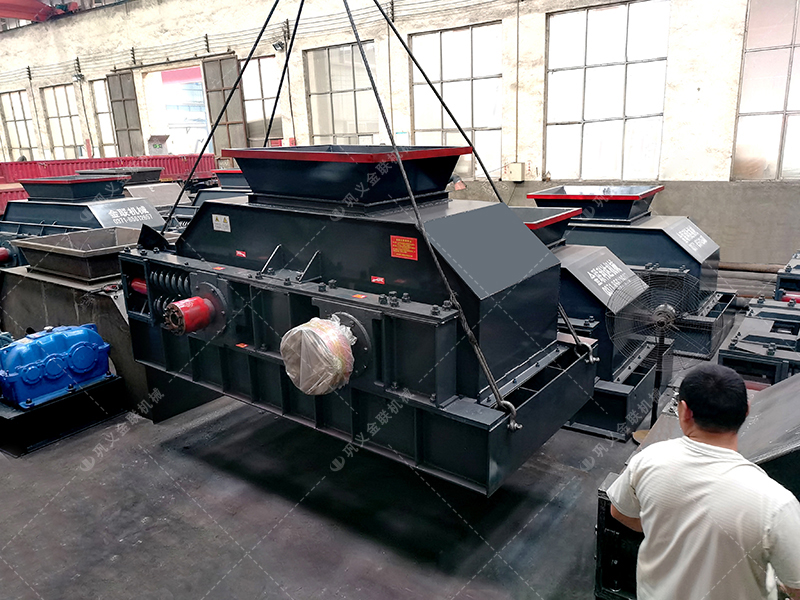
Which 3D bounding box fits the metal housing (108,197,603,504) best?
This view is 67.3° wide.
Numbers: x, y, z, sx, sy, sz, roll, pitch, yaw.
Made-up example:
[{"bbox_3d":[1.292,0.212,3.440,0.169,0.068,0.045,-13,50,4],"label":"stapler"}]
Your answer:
[{"bbox_3d":[-0.487,-0.174,3.972,3.140,1.585,1.710,11,20,35],"label":"metal housing"}]

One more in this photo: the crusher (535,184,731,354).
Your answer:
[{"bbox_3d":[2.220,-0.507,7.206,3.140,1.585,1.560,9,20,36],"label":"crusher"}]

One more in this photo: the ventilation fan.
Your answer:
[{"bbox_3d":[1.860,0.428,4.358,0.760,1.360,0.450,5,17,23],"label":"ventilation fan"}]

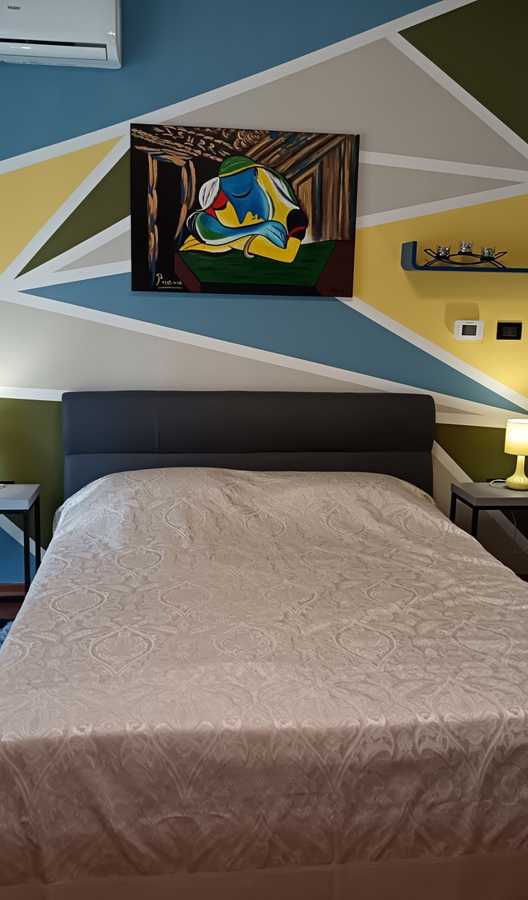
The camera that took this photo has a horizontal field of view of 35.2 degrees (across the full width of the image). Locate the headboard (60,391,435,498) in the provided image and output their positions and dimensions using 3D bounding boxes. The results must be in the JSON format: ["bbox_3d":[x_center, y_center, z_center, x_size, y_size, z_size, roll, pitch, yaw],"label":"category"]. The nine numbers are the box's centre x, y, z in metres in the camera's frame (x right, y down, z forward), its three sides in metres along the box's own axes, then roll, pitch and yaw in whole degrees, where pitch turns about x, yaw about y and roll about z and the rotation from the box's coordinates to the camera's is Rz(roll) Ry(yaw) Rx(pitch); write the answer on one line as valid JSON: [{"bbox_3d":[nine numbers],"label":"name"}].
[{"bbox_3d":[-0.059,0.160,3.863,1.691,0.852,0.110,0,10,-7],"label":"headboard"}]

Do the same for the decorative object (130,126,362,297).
[{"bbox_3d":[-0.084,-1.045,3.679,0.991,0.703,0.032,0,10,-7],"label":"decorative object"}]

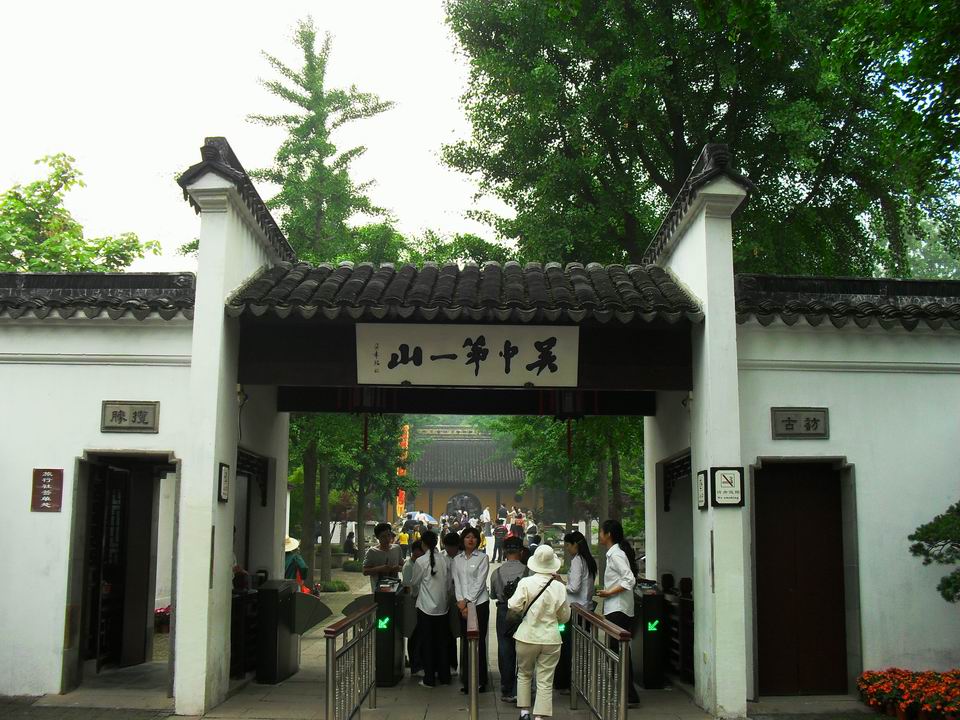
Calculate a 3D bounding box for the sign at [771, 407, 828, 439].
[{"bbox_3d":[3.201,0.637,9.690,0.575,0.320,0.050,1,-9,0],"label":"sign"}]

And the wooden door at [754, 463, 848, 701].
[{"bbox_3d":[3.229,2.194,9.806,0.950,2.310,0.080,1,-9,0],"label":"wooden door"}]

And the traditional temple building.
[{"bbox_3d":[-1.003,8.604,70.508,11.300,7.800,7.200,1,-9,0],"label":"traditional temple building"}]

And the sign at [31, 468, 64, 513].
[{"bbox_3d":[-4.277,1.291,9.594,0.305,0.420,0.030,1,-9,0],"label":"sign"}]

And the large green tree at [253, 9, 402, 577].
[{"bbox_3d":[-4.082,-1.854,25.164,4.300,14.900,4.300,1,-9,0],"label":"large green tree"}]

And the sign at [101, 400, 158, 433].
[{"bbox_3d":[-3.489,0.573,9.690,0.577,0.320,0.050,1,-9,0],"label":"sign"}]

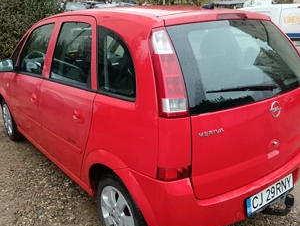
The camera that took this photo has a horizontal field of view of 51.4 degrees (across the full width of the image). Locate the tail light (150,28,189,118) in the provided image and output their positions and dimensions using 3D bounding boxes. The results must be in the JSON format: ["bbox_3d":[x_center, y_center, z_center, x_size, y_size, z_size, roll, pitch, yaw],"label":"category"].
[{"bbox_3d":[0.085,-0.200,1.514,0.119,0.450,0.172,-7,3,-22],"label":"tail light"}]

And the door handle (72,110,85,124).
[{"bbox_3d":[-0.489,0.018,2.179,0.050,0.085,0.165,-13,21,-36],"label":"door handle"}]

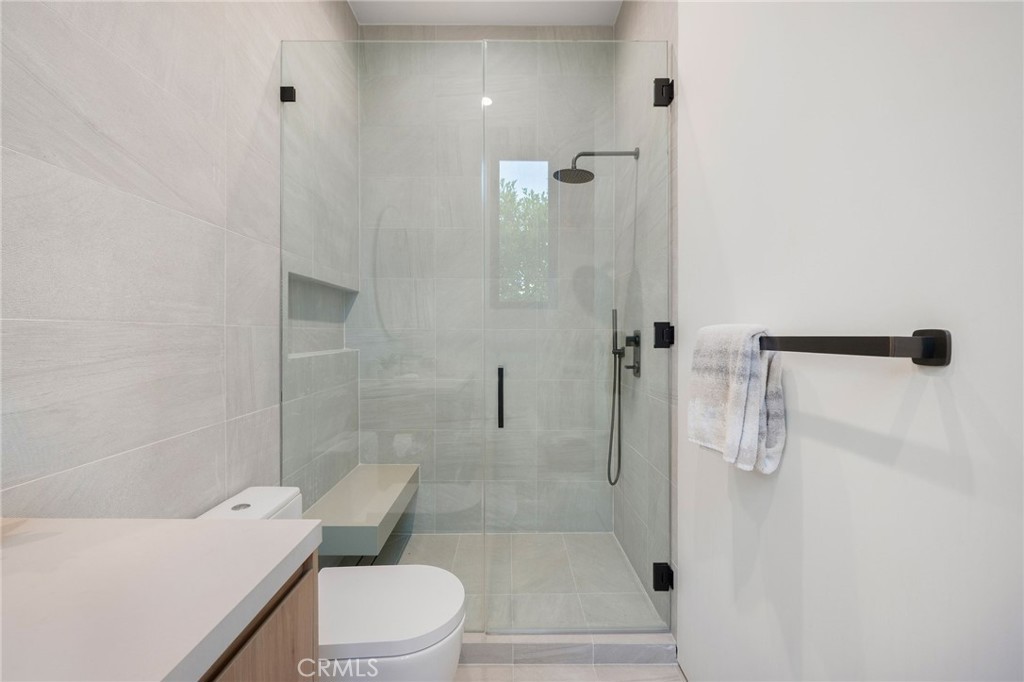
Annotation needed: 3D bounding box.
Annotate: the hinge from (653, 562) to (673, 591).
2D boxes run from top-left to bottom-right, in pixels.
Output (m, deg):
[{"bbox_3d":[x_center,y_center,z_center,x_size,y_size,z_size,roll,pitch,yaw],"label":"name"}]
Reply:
[{"bbox_3d":[0.577,0.901,1.630,0.067,0.095,0.050,0,0,0],"label":"hinge"}]

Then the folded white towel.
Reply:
[{"bbox_3d":[0.543,0.123,1.065,0.110,0.325,0.300,0,0,0],"label":"folded white towel"}]

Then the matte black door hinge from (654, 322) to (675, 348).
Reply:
[{"bbox_3d":[0.577,-0.021,1.630,0.067,0.095,0.050,0,0,0],"label":"matte black door hinge"}]

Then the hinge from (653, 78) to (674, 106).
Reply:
[{"bbox_3d":[0.577,-0.946,1.630,0.067,0.095,0.050,0,0,0],"label":"hinge"}]

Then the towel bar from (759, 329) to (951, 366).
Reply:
[{"bbox_3d":[0.585,0.006,0.925,0.072,0.052,0.650,0,0,0],"label":"towel bar"}]

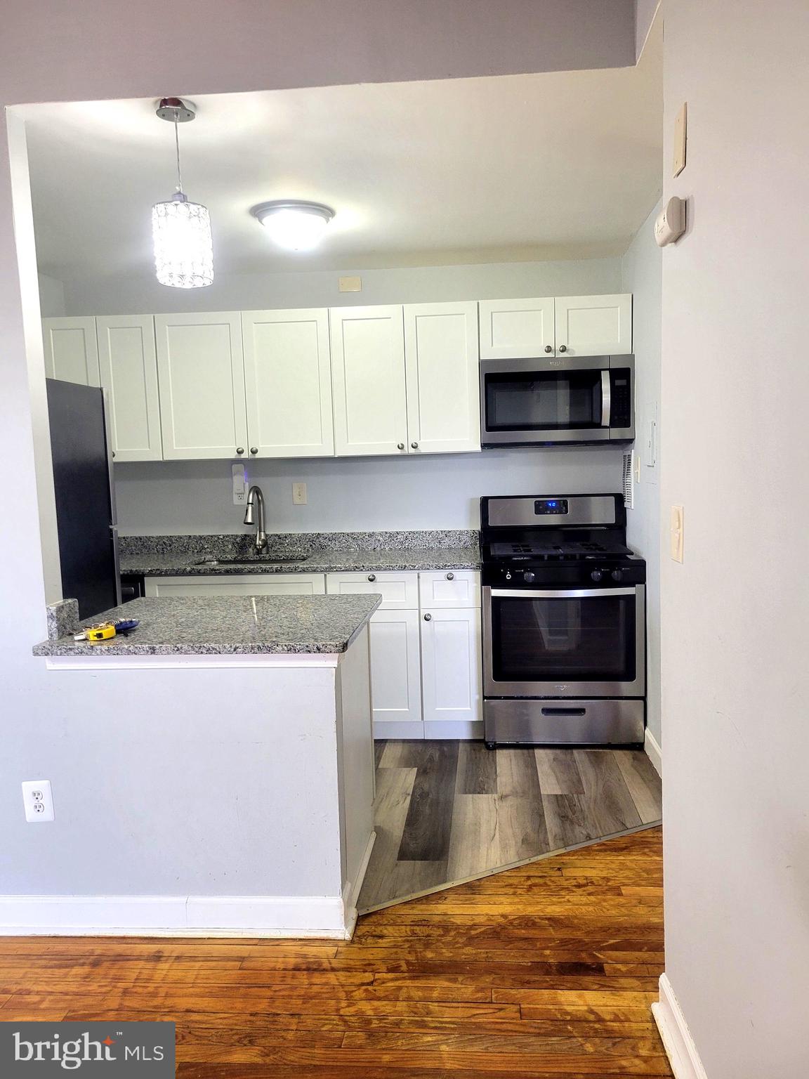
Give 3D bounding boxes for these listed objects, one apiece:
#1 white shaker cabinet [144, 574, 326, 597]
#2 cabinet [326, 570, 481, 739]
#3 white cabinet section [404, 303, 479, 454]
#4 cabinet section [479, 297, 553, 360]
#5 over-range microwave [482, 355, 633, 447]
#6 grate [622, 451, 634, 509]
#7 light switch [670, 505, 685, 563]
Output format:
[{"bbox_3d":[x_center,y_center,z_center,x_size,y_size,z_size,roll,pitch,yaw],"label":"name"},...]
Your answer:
[{"bbox_3d":[-0.804,0.563,4.365,0.923,0.872,0.612,-1,6,6],"label":"white shaker cabinet"},{"bbox_3d":[0.036,0.555,4.296,0.762,0.873,0.645,-1,6,5],"label":"cabinet"},{"bbox_3d":[0.209,-0.838,4.310,0.379,0.757,0.320,-1,6,4],"label":"white cabinet section"},{"bbox_3d":[0.582,-1.078,4.259,0.381,0.289,0.320,-1,6,4],"label":"cabinet section"},{"bbox_3d":[0.771,-0.703,4.185,0.759,0.425,0.410,-1,6,6],"label":"over-range microwave"},{"bbox_3d":[1.166,-0.315,4.218,0.018,0.305,0.300,-1,6,5],"label":"grate"},{"bbox_3d":[0.624,-0.011,1.874,0.015,0.124,0.083,-1,6,4],"label":"light switch"}]

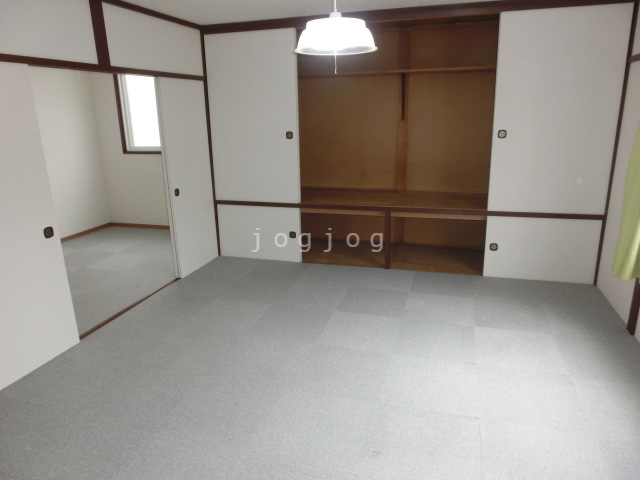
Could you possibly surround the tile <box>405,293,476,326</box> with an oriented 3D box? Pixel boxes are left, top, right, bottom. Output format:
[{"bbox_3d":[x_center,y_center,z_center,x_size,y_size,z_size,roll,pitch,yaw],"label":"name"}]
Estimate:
[{"bbox_3d":[0.914,0.532,3.423,0.500,0.010,0.500,4,17,16],"label":"tile"}]

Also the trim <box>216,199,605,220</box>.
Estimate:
[{"bbox_3d":[0.613,-0.284,4.093,3.521,0.043,0.050,3,17,16],"label":"trim"}]

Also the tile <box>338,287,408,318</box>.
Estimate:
[{"bbox_3d":[0.435,0.502,3.562,0.500,0.010,0.500,4,17,16],"label":"tile"}]

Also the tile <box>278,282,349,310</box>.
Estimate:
[{"bbox_3d":[-0.044,0.472,3.702,0.500,0.010,0.500,4,17,16],"label":"tile"}]

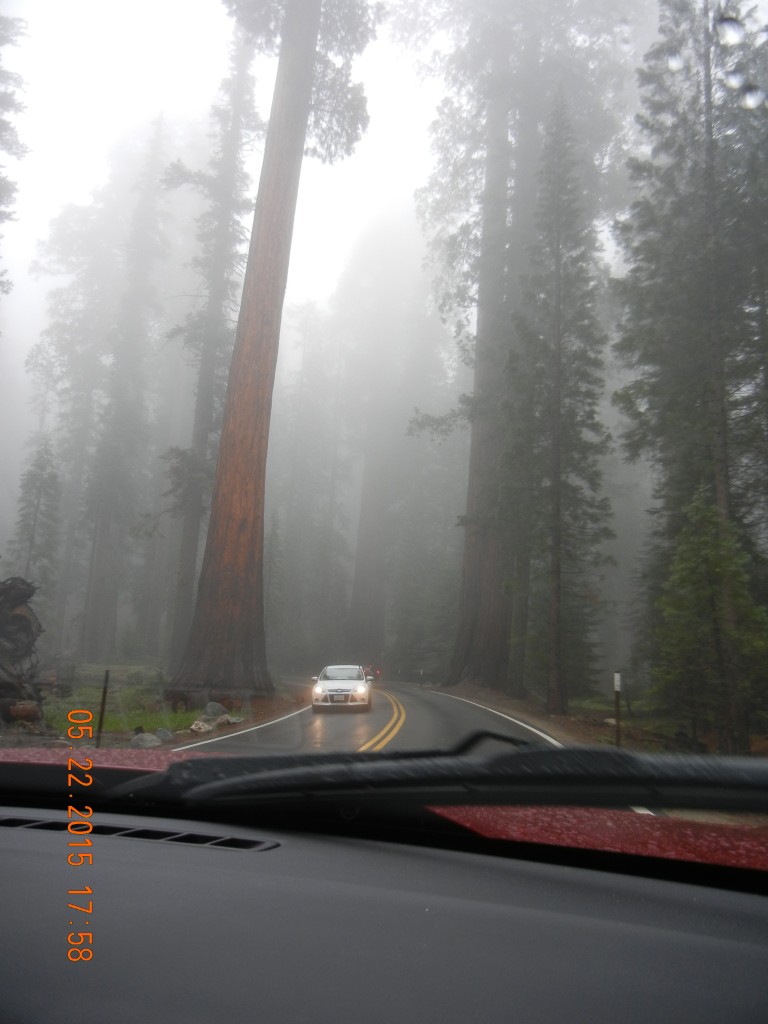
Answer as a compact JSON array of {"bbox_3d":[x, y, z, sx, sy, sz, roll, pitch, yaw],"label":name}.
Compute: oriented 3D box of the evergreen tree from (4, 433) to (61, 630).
[{"bbox_3d":[-27.088,2.112,67.292,4.500,16.900,4.500,3,-11,0],"label":"evergreen tree"}]

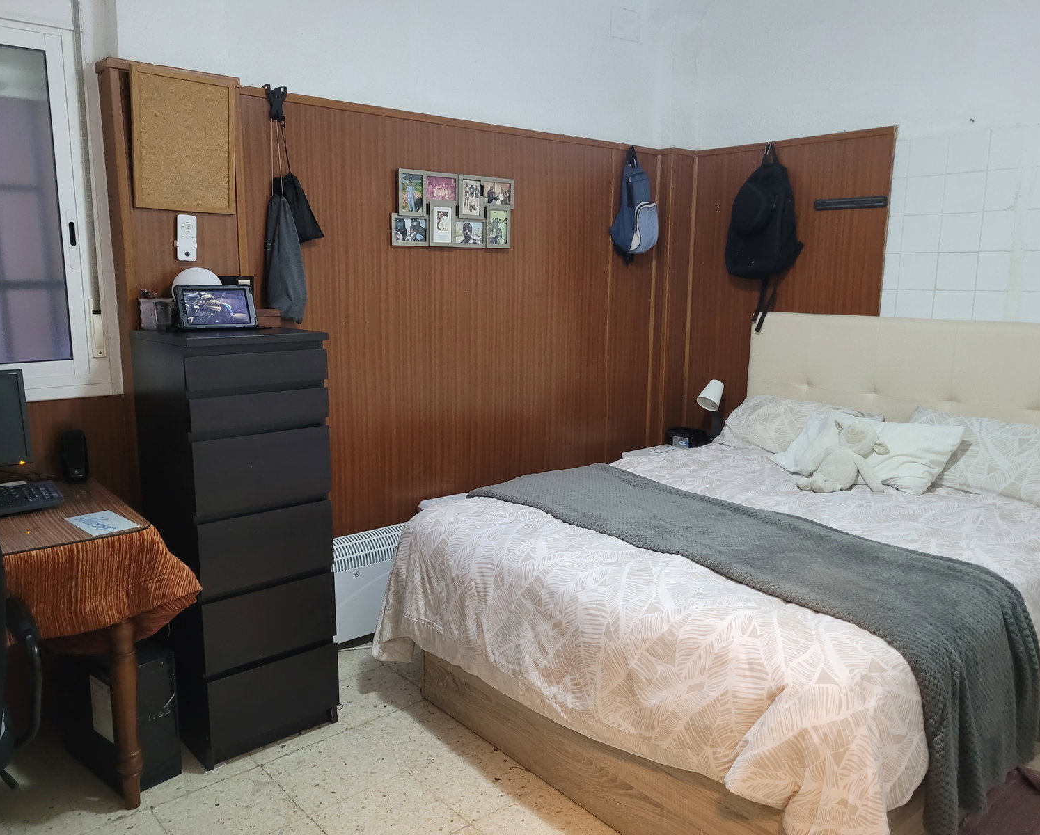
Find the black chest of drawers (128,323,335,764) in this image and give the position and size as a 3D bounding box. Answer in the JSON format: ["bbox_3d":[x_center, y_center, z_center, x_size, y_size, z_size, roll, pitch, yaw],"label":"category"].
[{"bbox_3d":[-0.870,0.352,2.573,0.400,1.230,0.480,-7,12,-40],"label":"black chest of drawers"}]

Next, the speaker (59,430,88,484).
[{"bbox_3d":[-1.380,0.120,2.595,0.068,0.150,0.080,-8,12,-40],"label":"speaker"}]

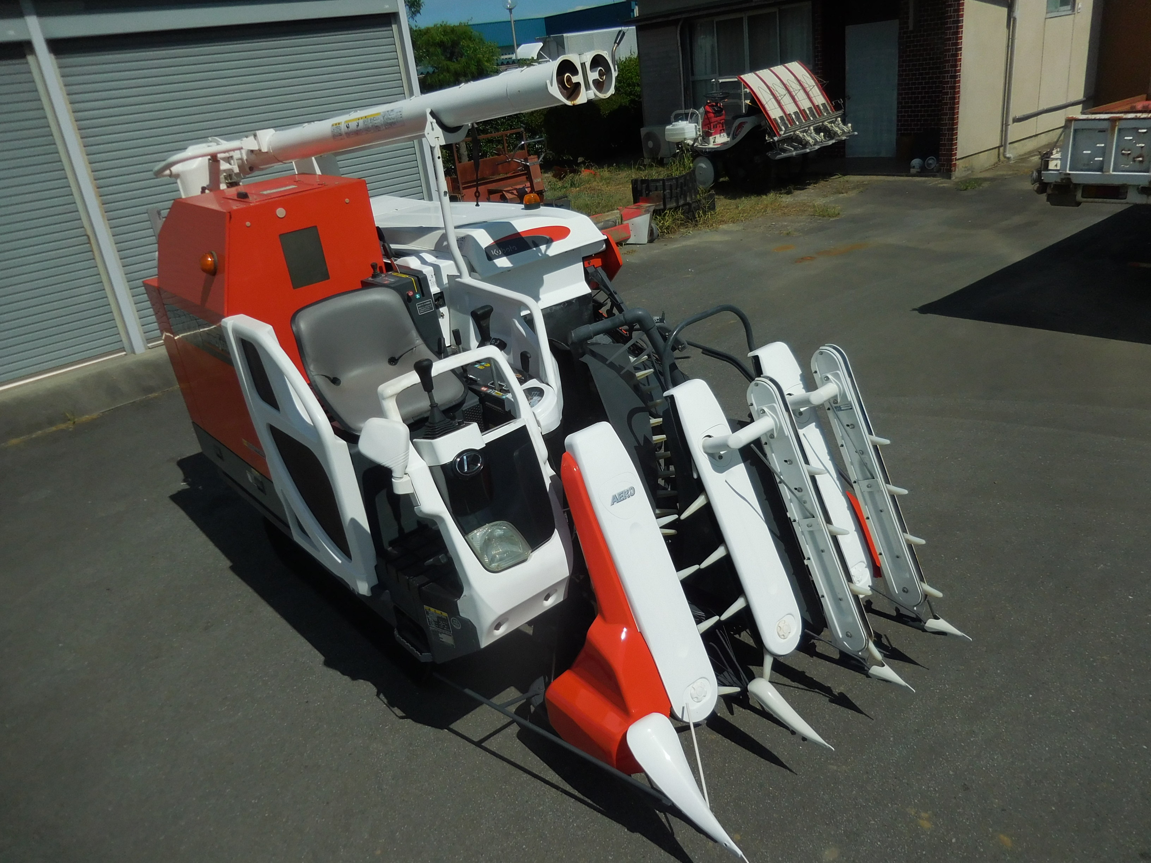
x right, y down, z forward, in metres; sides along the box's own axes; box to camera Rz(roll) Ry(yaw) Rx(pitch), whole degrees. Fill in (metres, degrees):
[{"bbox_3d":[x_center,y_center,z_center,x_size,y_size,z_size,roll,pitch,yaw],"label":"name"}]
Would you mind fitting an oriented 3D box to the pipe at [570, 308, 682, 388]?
[{"bbox_3d":[0.171,-0.217,2.570,0.340,0.258,0.206,-24,27,-36],"label":"pipe"}]

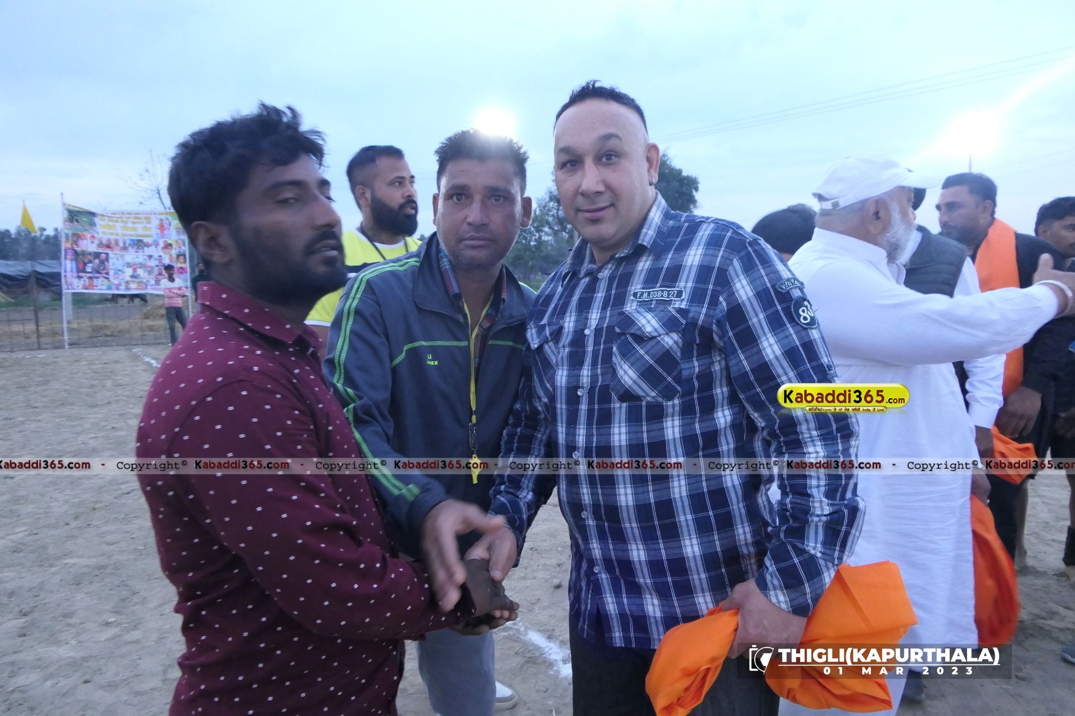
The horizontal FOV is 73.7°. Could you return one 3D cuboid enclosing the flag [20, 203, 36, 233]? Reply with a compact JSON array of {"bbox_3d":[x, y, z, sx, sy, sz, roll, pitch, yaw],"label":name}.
[{"bbox_3d":[-10.298,-2.839,14.500,0.360,0.650,0.140,-3,7,-30],"label":"flag"}]

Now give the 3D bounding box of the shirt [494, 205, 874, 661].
[{"bbox_3d":[0.210,0.090,1.250,0.590,0.750,0.410,5,8,38],"label":"shirt"}]

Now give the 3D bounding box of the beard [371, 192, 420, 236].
[{"bbox_3d":[-0.395,-0.409,2.050,0.125,0.130,0.150,3,7,24],"label":"beard"}]

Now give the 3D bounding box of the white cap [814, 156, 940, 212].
[{"bbox_3d":[0.753,-0.391,1.600,0.272,0.125,0.180,-7,6,5],"label":"white cap"}]

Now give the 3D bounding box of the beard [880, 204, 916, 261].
[{"bbox_3d":[0.794,-0.277,1.600,0.110,0.135,0.140,0,6,4],"label":"beard"}]

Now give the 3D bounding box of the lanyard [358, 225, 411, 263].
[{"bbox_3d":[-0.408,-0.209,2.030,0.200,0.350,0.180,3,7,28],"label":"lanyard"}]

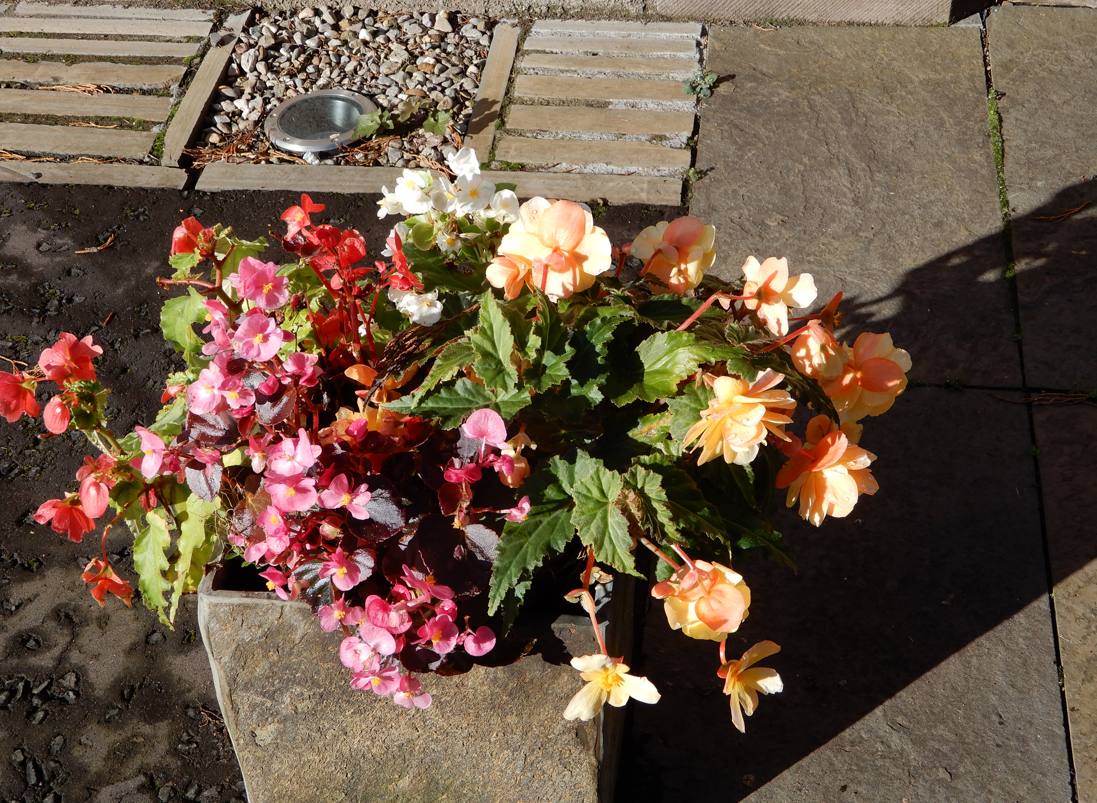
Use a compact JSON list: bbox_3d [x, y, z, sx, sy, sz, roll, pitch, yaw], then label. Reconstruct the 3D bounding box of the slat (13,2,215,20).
[{"bbox_3d":[-0.706,-0.621,2.581,0.336,0.030,0.035,4,46,7],"label":"slat"}]

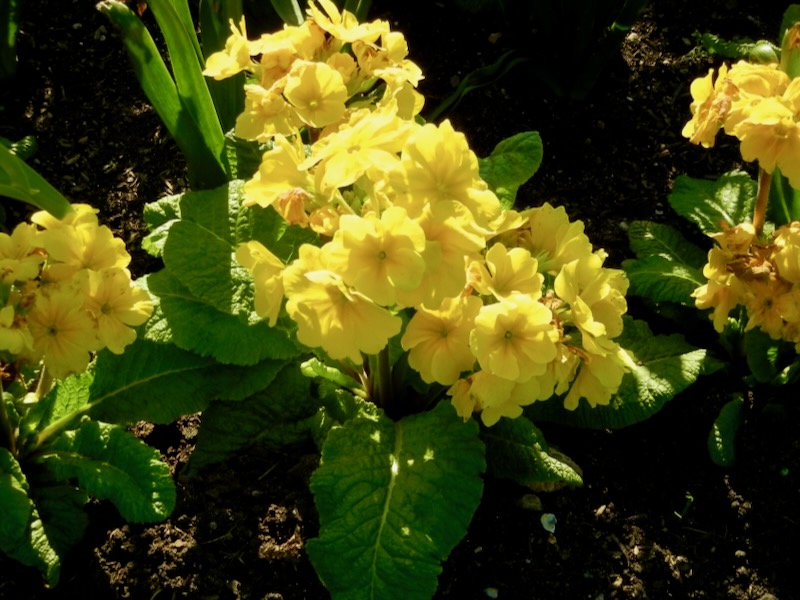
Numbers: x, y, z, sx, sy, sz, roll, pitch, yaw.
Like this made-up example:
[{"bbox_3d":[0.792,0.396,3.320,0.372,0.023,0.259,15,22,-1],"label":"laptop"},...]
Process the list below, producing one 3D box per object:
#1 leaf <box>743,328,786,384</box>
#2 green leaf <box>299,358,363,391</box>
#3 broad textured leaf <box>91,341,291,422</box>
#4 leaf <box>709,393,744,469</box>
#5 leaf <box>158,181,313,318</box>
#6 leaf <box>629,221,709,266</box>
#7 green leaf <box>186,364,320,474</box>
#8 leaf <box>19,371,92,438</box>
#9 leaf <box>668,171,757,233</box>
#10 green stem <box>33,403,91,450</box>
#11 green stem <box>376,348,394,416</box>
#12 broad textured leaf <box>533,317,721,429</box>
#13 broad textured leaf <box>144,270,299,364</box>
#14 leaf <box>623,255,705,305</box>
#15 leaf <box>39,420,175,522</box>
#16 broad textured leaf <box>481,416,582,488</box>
[{"bbox_3d":[0.192,0.029,0.634,0.023,0.025,0.022,-4,40,-4],"label":"leaf"},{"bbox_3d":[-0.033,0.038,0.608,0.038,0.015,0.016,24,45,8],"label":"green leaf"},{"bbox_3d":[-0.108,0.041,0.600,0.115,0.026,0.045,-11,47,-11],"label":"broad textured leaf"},{"bbox_3d":[0.165,0.066,0.608,0.018,0.020,0.039,13,42,16],"label":"leaf"},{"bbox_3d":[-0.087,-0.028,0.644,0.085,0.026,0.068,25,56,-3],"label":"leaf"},{"bbox_3d":[0.154,-0.032,0.692,0.050,0.020,0.036,26,46,27],"label":"leaf"},{"bbox_3d":[-0.076,0.059,0.603,0.074,0.032,0.056,-11,41,-13],"label":"green leaf"},{"bbox_3d":[-0.172,0.052,0.602,0.040,0.022,0.028,-26,46,-27],"label":"leaf"},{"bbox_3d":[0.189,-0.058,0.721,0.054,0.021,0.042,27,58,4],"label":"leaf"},{"bbox_3d":[-0.170,0.064,0.604,0.042,0.007,0.007,-37,42,14],"label":"green stem"},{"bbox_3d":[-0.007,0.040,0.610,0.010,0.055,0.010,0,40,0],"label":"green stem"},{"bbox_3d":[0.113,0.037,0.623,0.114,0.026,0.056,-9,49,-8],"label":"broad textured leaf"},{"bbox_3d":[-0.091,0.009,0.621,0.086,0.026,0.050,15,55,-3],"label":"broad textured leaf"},{"bbox_3d":[0.145,-0.011,0.659,0.047,0.018,0.036,4,40,4],"label":"leaf"},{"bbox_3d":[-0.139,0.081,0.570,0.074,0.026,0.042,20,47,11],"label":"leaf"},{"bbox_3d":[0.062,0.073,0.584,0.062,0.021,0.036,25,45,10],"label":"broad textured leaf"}]

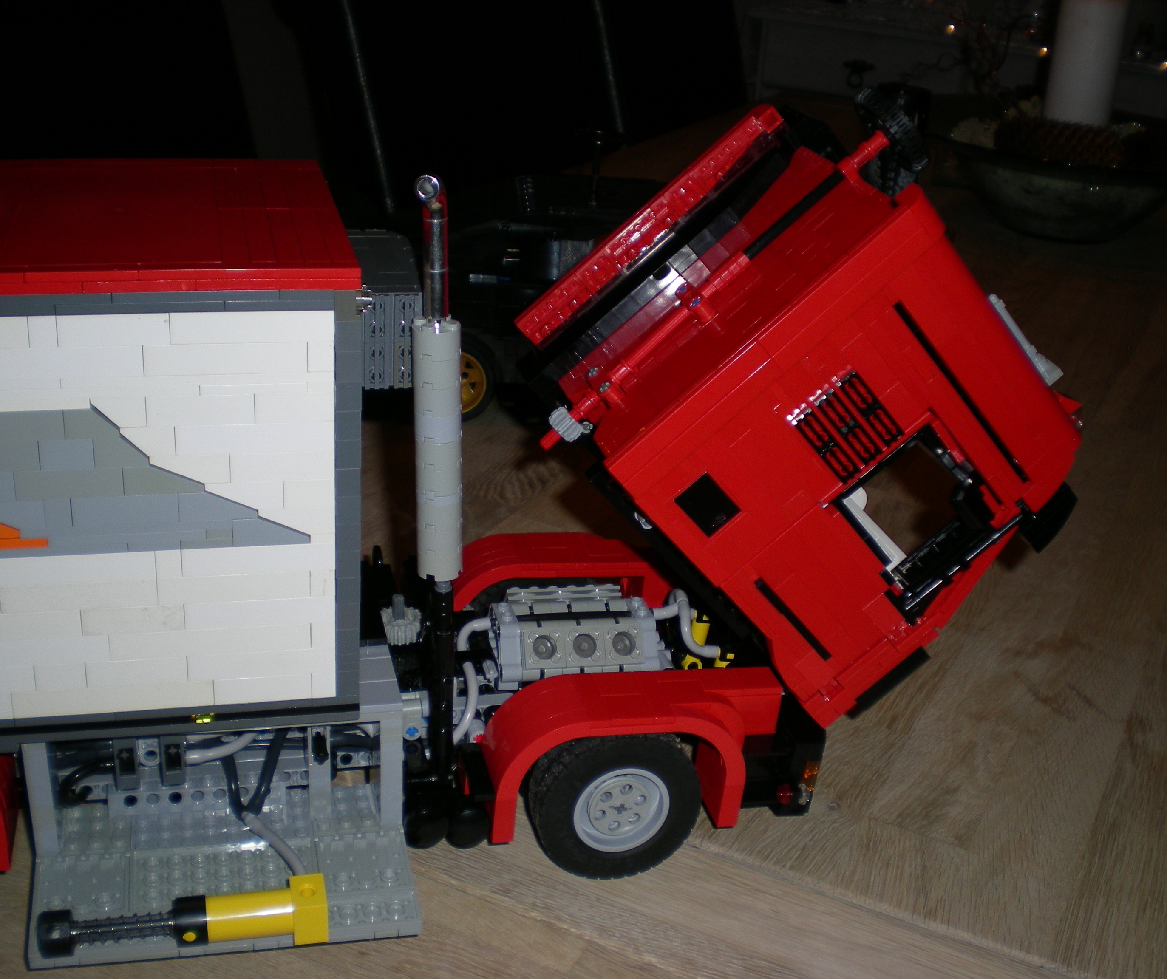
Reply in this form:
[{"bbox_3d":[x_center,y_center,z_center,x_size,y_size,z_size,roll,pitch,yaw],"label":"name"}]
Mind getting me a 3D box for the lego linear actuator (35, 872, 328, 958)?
[{"bbox_3d":[-0.130,0.143,0.470,0.091,0.016,0.016,-2,26,-15],"label":"lego linear actuator"}]

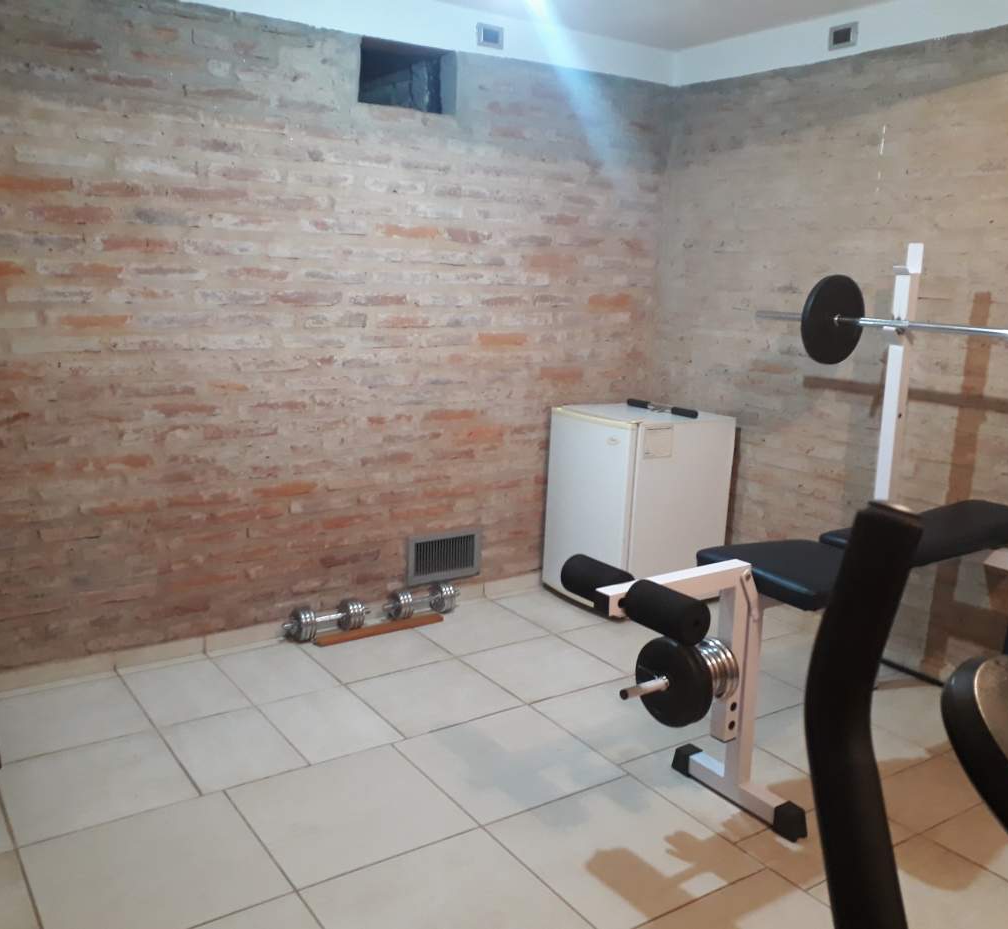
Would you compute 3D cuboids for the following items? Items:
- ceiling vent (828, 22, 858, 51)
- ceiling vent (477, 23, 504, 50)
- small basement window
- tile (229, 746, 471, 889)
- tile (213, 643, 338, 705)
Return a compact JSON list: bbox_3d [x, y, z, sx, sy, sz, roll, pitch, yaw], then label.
[{"bbox_3d":[1.205,-1.530,3.447,0.022,0.077,0.119,-6,15,-34],"label":"ceiling vent"},{"bbox_3d":[-0.047,-1.633,3.682,0.120,0.077,0.020,-6,15,-34],"label":"ceiling vent"},{"bbox_3d":[-0.365,-1.389,3.483,0.388,0.218,0.110,-6,15,-34],"label":"small basement window"},{"bbox_3d":[-0.412,0.919,2.573,0.510,0.010,0.510,-6,15,-34],"label":"tile"},{"bbox_3d":[-0.785,0.706,3.297,0.298,0.010,0.433,-6,15,-34],"label":"tile"}]

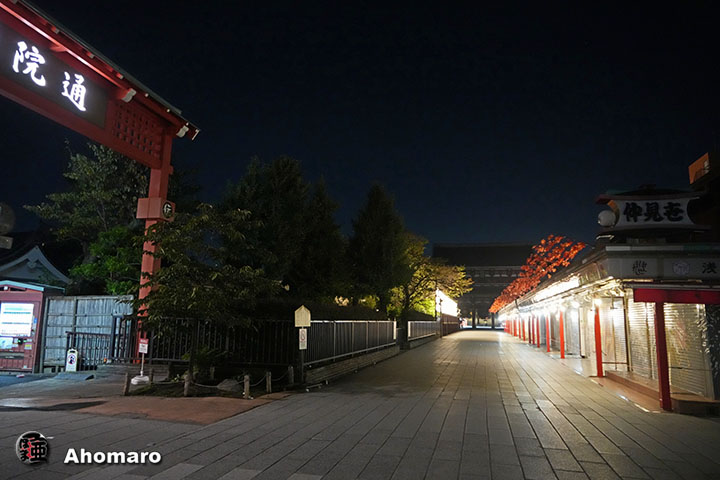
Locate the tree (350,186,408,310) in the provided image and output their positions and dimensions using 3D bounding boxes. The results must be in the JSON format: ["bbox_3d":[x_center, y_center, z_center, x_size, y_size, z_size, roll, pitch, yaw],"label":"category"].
[{"bbox_3d":[1.179,1.528,29.333,3.810,9.799,3.810,-1,-10,14],"label":"tree"}]

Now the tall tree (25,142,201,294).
[{"bbox_3d":[-8.787,0.370,16.812,6.233,7.604,6.233,-1,-10,14],"label":"tall tree"}]

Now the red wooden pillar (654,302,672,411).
[{"bbox_3d":[5.844,2.245,9.303,0.140,2.000,0.140,-1,-10,14],"label":"red wooden pillar"}]

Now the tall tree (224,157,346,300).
[{"bbox_3d":[-3.437,0.649,21.805,5.592,8.894,5.592,-1,-10,14],"label":"tall tree"}]

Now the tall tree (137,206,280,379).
[{"bbox_3d":[-3.862,1.317,12.003,3.650,4.348,3.650,-1,-10,14],"label":"tall tree"}]

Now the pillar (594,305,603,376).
[{"bbox_3d":[7.401,3.153,14.958,0.140,2.120,0.140,-1,-10,14],"label":"pillar"}]

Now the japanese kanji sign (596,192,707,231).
[{"bbox_3d":[5.947,-0.551,9.914,1.950,0.720,0.500,-1,-10,14],"label":"japanese kanji sign"}]

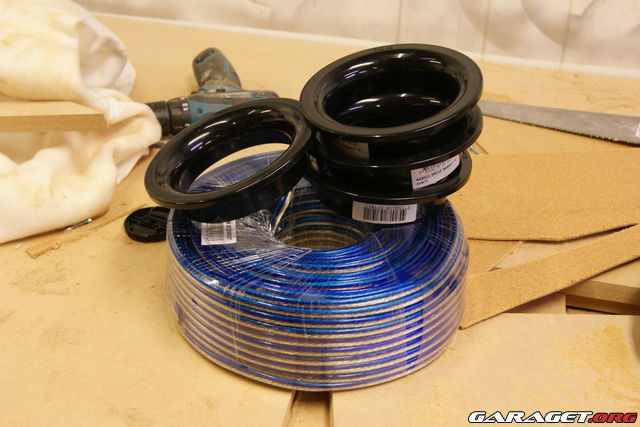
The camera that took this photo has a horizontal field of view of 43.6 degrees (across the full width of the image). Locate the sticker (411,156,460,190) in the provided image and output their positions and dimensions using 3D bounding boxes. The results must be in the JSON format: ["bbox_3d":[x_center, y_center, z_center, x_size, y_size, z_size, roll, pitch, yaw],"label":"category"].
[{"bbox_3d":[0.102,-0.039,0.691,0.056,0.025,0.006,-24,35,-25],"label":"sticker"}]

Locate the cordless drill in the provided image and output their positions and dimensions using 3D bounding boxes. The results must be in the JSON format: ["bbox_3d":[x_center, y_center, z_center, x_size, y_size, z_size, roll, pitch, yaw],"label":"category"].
[{"bbox_3d":[-0.159,-0.158,1.065,0.190,0.056,0.183,-7,33,-13],"label":"cordless drill"}]

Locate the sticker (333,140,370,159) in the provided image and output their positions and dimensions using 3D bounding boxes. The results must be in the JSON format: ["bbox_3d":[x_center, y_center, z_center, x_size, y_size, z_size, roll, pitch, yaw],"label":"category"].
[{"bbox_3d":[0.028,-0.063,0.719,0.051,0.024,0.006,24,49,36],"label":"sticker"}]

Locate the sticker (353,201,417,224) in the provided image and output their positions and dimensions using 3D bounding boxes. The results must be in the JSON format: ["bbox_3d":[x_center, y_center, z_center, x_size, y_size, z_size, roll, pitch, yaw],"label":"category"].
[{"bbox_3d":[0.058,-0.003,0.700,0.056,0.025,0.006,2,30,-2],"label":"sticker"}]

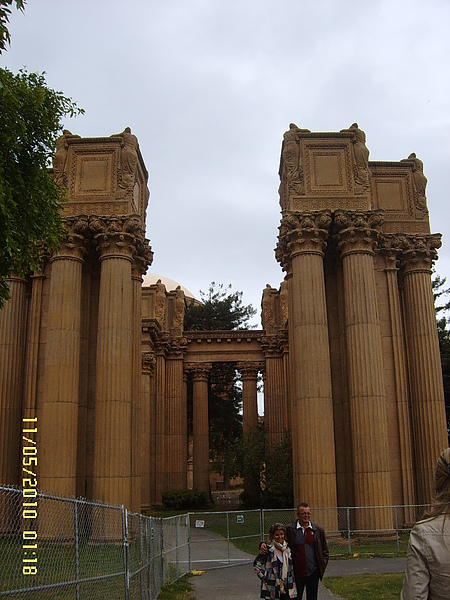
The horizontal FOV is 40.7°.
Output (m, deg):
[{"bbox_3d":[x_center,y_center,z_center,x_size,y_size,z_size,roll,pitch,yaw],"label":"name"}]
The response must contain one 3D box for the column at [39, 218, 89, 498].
[{"bbox_3d":[-8.406,3.762,31.457,2.400,16.600,2.400,-2,-15,3],"label":"column"}]

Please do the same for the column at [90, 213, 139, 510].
[{"bbox_3d":[-5.713,3.693,31.361,2.400,16.600,2.400,-2,-15,3],"label":"column"}]

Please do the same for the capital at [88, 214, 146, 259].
[{"bbox_3d":[-5.901,-3.250,33.261,2.700,2.200,2.600,-2,-15,3],"label":"capital"}]

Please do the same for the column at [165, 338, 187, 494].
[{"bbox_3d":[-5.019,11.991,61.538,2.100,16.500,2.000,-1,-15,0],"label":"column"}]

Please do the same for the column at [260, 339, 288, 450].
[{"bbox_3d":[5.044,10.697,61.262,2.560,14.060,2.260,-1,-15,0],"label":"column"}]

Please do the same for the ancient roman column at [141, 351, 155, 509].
[{"bbox_3d":[-7.311,11.653,55.469,1.870,14.050,1.870,-1,-15,0],"label":"ancient roman column"}]

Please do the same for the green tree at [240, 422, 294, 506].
[{"bbox_3d":[3.546,14.520,53.135,4.720,7.090,4.230,-1,-15,0],"label":"green tree"}]

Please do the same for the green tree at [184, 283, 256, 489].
[{"bbox_3d":[-0.492,10.943,79.948,9.500,28.100,9.500,-1,-15,0],"label":"green tree"}]

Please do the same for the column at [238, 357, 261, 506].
[{"bbox_3d":[2.641,13.187,61.124,2.160,14.090,2.160,-1,-15,0],"label":"column"}]

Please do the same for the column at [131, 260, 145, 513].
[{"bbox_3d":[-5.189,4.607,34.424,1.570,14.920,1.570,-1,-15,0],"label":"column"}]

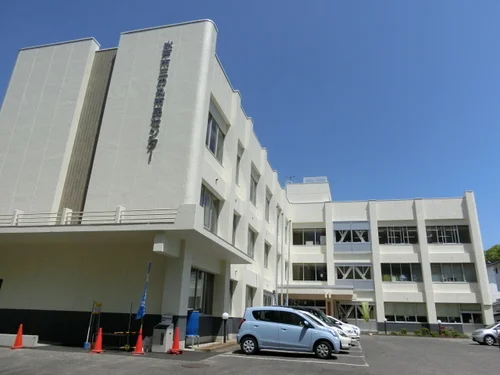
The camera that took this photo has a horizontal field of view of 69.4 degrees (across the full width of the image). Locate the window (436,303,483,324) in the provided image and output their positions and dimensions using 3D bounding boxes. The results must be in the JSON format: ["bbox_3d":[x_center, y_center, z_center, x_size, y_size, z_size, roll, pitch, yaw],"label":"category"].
[{"bbox_3d":[18.752,11.265,32.306,3.720,1.660,0.130,-3,-20,14],"label":"window"}]

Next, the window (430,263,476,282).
[{"bbox_3d":[18.930,7.932,33.469,3.750,1.720,0.130,-3,-20,14],"label":"window"}]

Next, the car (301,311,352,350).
[{"bbox_3d":[2.243,5.867,14.941,3.850,1.530,1.690,-3,-20,14],"label":"car"}]

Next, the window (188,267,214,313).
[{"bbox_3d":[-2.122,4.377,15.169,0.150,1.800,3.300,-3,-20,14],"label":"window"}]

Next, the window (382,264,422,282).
[{"bbox_3d":[14.572,8.171,34.573,3.650,1.720,0.130,-3,-20,14],"label":"window"}]

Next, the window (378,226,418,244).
[{"bbox_3d":[14.712,4.780,35.766,3.650,1.750,0.130,-3,-20,14],"label":"window"}]

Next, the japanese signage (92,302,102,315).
[{"bbox_3d":[-5.297,4.191,12.531,0.310,0.380,0.050,-3,-20,14],"label":"japanese signage"}]

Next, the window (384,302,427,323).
[{"bbox_3d":[14.354,11.519,33.318,3.590,1.644,0.150,-3,-20,14],"label":"window"}]

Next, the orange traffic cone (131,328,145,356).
[{"bbox_3d":[-3.392,4.720,11.095,0.360,0.700,0.360,-3,-20,14],"label":"orange traffic cone"}]

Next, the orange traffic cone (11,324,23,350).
[{"bbox_3d":[-7.075,4.579,11.125,0.360,0.700,0.360,-3,-20,14],"label":"orange traffic cone"}]

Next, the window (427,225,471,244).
[{"bbox_3d":[18.971,4.499,34.583,3.683,1.689,0.150,-3,-20,14],"label":"window"}]

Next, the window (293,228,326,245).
[{"bbox_3d":[6.188,5.132,37.805,3.381,1.747,0.150,-3,-20,14],"label":"window"}]

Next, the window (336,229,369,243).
[{"bbox_3d":[10.298,4.901,36.450,3.248,1.242,0.150,-3,-20,14],"label":"window"}]

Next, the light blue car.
[{"bbox_3d":[1.407,5.102,12.866,3.400,1.530,1.480,-1,-20,10],"label":"light blue car"}]

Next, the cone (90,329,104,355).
[{"bbox_3d":[-4.594,4.646,11.027,0.360,0.700,0.360,-3,-20,14],"label":"cone"}]

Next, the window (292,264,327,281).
[{"bbox_3d":[6.052,8.557,36.617,3.425,1.713,0.150,-3,-20,14],"label":"window"}]

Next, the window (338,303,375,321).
[{"bbox_3d":[10.125,11.705,34.064,2.949,1.255,0.150,-3,-20,14],"label":"window"}]

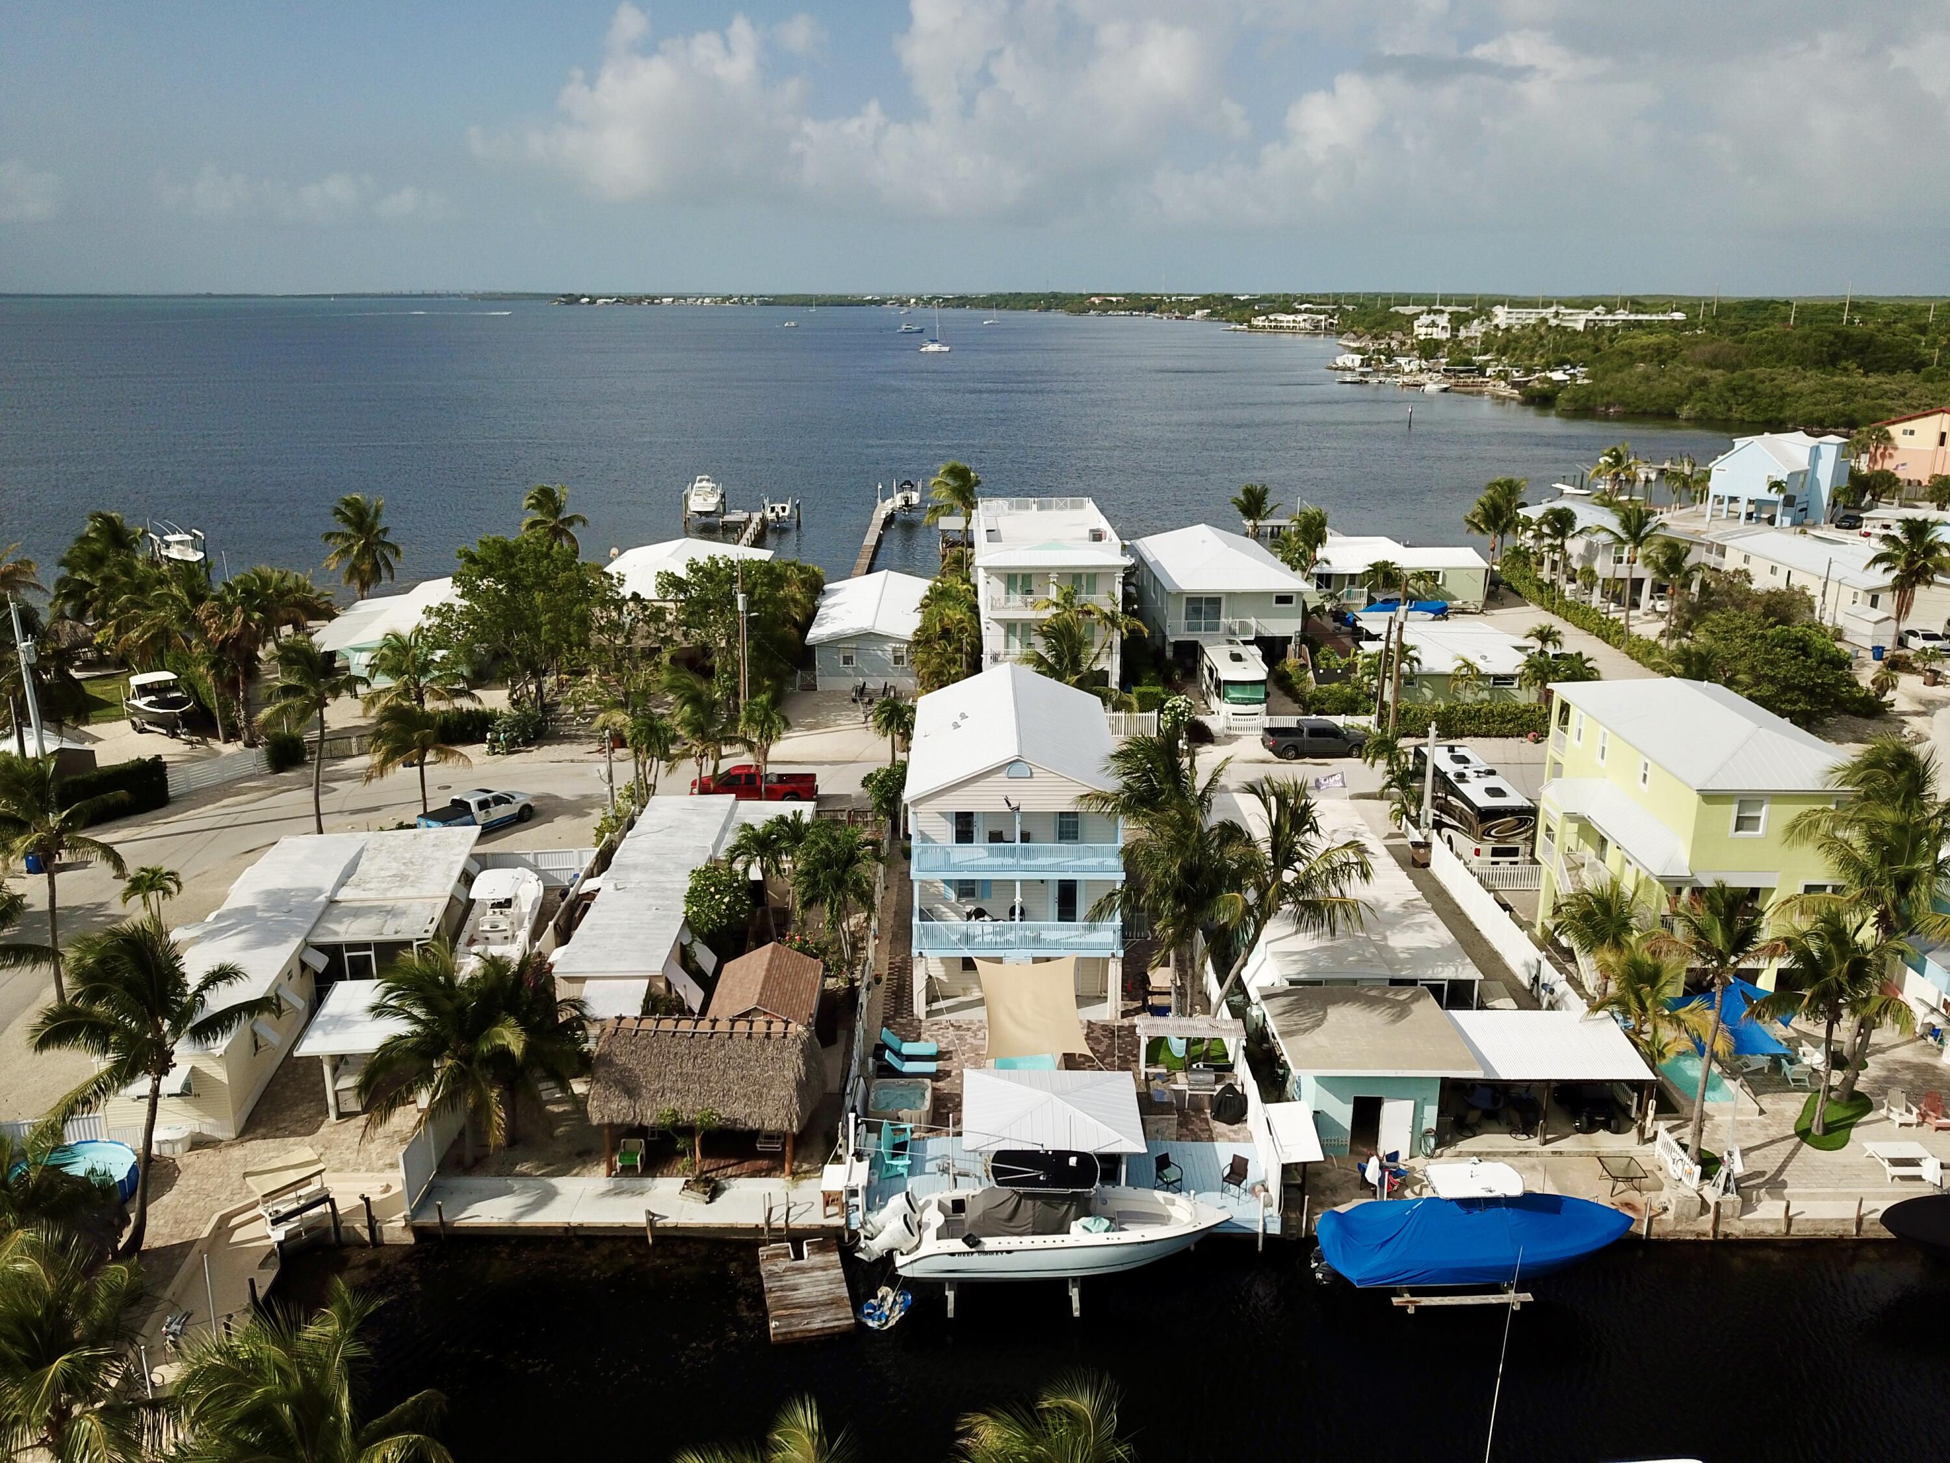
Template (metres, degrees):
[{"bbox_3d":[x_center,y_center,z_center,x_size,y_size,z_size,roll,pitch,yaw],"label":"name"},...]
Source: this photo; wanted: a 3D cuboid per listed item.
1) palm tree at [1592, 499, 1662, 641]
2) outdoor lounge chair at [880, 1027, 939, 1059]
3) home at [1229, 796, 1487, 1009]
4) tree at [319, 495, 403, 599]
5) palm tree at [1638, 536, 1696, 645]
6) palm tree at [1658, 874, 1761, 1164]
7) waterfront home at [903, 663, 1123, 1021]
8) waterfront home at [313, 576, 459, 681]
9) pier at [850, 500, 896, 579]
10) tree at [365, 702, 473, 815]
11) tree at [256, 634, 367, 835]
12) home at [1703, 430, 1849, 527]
[{"bbox_3d":[46.100,-11.280,104.039,5.000,10.500,5.000,0,17,0],"label":"palm tree"},{"bbox_3d":[-2.180,10.406,48.444,1.950,0.900,0.720,0,17,0],"label":"outdoor lounge chair"},{"bbox_3d":[13.792,6.947,58.242,6.419,3.200,18.355,0,17,0],"label":"home"},{"bbox_3d":[-47.482,-13.411,114.136,6.134,10.056,6.134,0,17,0],"label":"tree"},{"bbox_3d":[48.200,-9.391,101.892,4.400,8.300,4.400,0,17,0],"label":"palm tree"},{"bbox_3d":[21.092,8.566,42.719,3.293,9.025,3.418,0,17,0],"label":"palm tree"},{"bbox_3d":[1.500,3.638,57.804,7.900,10.100,13.600,0,17,0],"label":"waterfront home"},{"bbox_3d":[-39.500,-7.580,105.808,10.000,3.900,19.000,-3,17,-9],"label":"waterfront home"},{"bbox_3d":[-10.650,-19.432,150.243,1.600,1.300,50.000,0,17,-1],"label":"pier"},{"bbox_3d":[-26.200,1.508,69.351,5.200,6.100,5.200,0,17,0],"label":"tree"},{"bbox_3d":[-30.738,0.313,68.647,5.158,9.925,5.158,0,17,0],"label":"tree"},{"bbox_3d":[89.200,-28.172,161.822,13.300,9.700,9.800,-16,23,-43],"label":"home"}]

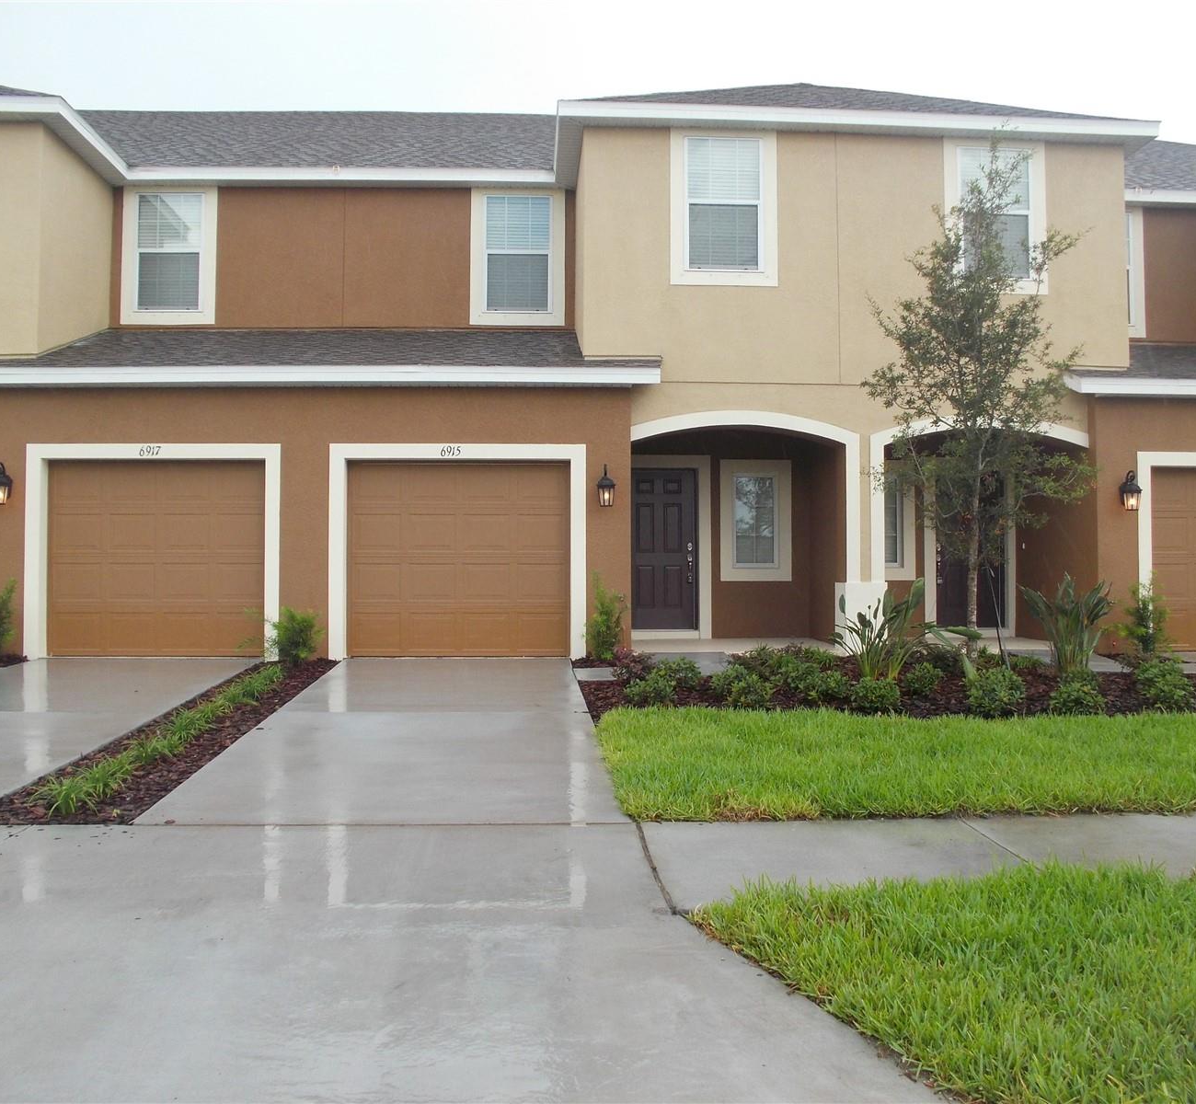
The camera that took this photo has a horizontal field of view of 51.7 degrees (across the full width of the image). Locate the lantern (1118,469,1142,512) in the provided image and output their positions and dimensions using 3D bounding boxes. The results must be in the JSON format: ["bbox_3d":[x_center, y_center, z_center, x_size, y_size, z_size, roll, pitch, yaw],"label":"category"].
[{"bbox_3d":[5.887,-0.679,13.604,0.200,0.445,0.240,0,-1,-3],"label":"lantern"}]

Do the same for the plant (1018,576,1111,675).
[{"bbox_3d":[4.587,0.701,12.044,0.929,0.965,0.850,0,-1,-3],"label":"plant"}]

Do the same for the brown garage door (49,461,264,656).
[{"bbox_3d":[-4.740,0.074,13.272,2.380,2.120,0.100,0,-2,-3],"label":"brown garage door"}]

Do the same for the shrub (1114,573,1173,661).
[{"bbox_3d":[5.892,0.702,13.315,0.570,0.920,0.530,0,-2,-3],"label":"shrub"}]

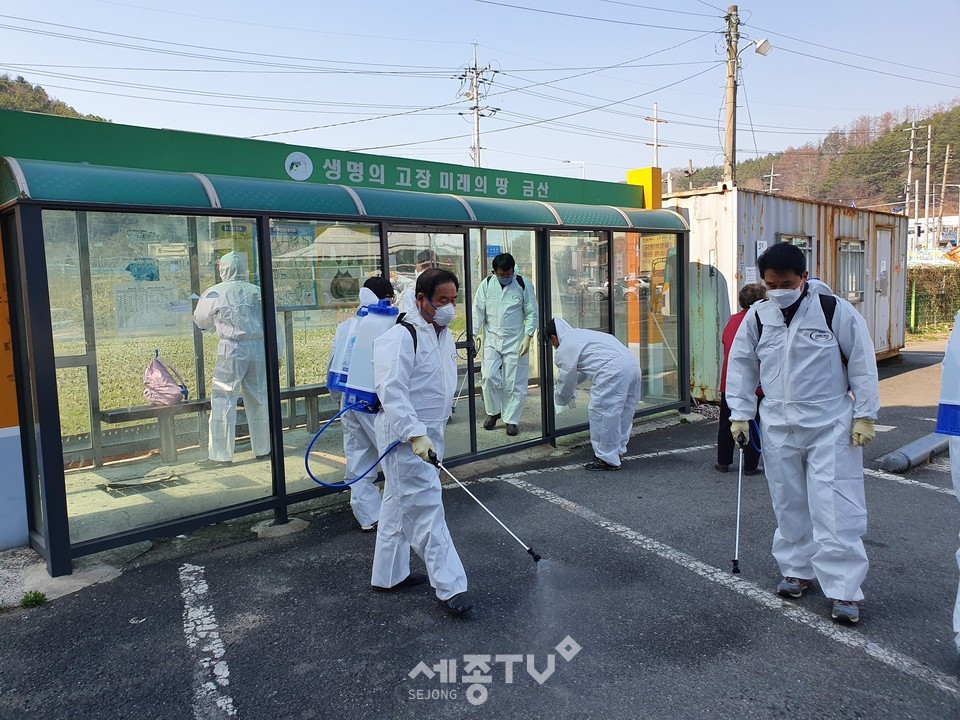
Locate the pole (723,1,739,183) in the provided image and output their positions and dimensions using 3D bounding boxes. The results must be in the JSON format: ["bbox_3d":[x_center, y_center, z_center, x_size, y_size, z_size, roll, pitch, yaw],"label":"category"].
[{"bbox_3d":[5.649,-4.029,16.167,0.300,7.715,0.300,-2,5,0],"label":"pole"}]

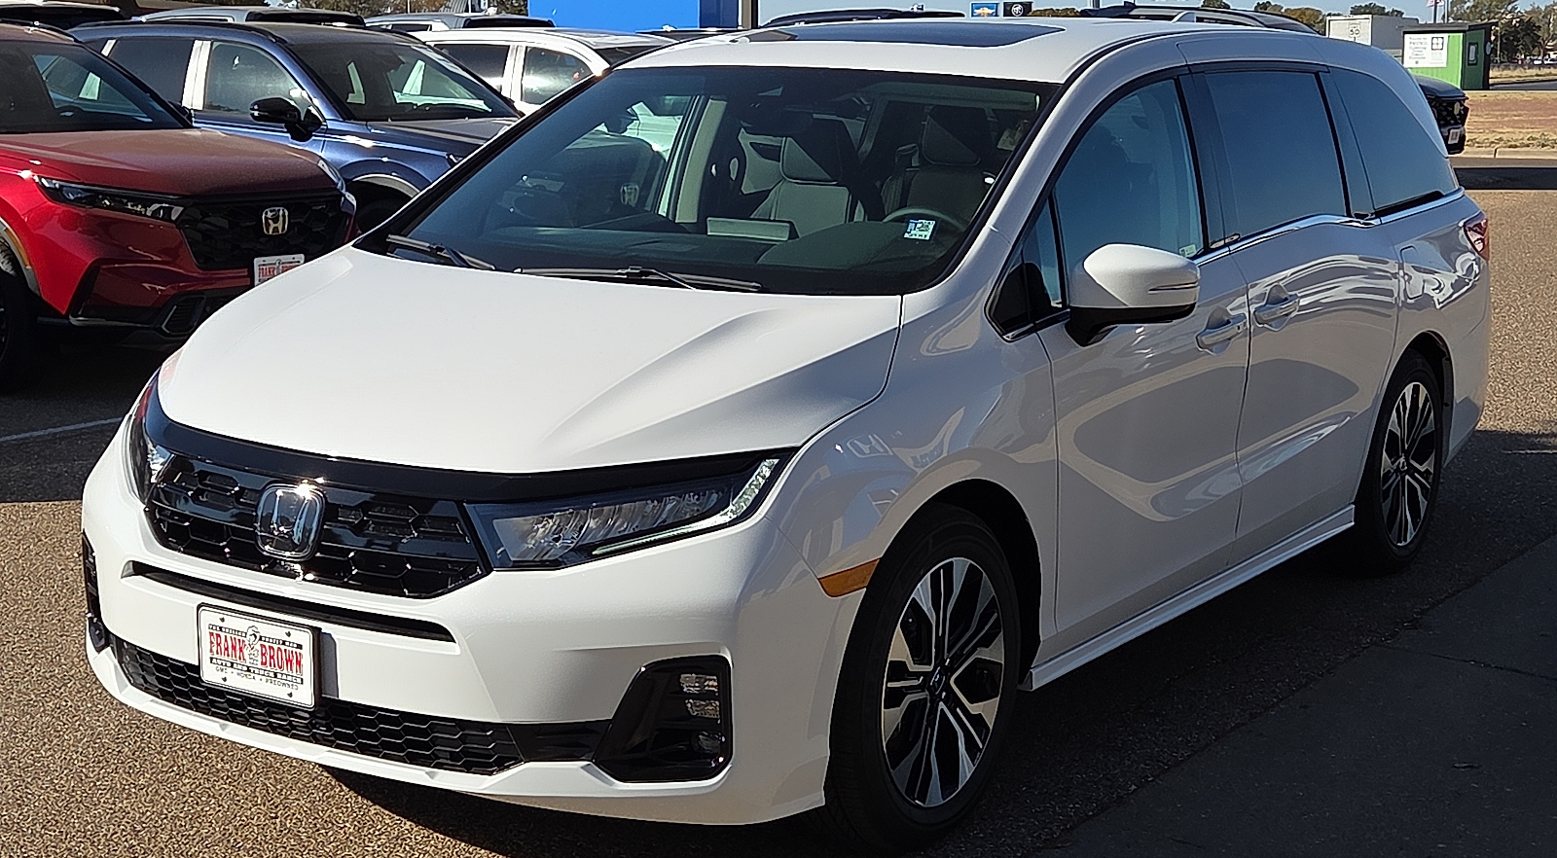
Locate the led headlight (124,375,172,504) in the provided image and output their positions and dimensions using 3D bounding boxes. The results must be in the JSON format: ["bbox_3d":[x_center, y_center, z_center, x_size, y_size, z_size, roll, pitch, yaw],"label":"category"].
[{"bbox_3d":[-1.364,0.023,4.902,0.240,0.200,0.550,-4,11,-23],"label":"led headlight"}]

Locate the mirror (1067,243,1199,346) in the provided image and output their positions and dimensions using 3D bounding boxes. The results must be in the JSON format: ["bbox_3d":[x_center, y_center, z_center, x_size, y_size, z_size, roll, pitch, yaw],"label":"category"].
[{"bbox_3d":[0.791,-0.308,5.122,0.235,0.235,0.250,7,12,33],"label":"mirror"}]

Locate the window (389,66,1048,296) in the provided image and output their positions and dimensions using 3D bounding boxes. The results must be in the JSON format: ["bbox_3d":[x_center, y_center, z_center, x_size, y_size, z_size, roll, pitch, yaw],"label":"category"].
[{"bbox_3d":[-0.181,-0.620,5.394,1.550,0.150,1.117,7,37,33],"label":"window"}]

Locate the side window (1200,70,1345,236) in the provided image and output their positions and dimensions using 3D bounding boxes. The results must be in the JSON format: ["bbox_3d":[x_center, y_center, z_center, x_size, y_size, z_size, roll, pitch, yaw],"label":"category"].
[{"bbox_3d":[1.418,-0.793,6.335,0.050,0.454,0.912,-15,-1,35],"label":"side window"}]

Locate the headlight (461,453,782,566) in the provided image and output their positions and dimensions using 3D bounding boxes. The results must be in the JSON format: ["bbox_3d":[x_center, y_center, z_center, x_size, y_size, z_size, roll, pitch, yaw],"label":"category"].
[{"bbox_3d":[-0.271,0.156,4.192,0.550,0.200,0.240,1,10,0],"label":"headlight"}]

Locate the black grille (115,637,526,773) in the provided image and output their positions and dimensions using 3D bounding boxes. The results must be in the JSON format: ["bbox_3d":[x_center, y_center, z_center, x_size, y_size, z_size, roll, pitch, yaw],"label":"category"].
[{"bbox_3d":[-0.984,0.559,4.494,1.140,0.125,0.120,7,12,33],"label":"black grille"}]

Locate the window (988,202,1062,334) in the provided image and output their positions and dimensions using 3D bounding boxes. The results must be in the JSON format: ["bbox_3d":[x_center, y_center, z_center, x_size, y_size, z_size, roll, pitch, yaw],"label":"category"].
[{"bbox_3d":[0.539,-0.354,4.956,0.060,0.290,0.320,-8,2,40],"label":"window"}]

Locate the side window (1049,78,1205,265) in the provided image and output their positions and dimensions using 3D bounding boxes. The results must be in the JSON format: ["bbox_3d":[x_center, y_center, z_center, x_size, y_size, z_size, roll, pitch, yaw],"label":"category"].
[{"bbox_3d":[0.859,-0.594,5.509,0.050,0.535,0.891,-15,-1,36],"label":"side window"}]

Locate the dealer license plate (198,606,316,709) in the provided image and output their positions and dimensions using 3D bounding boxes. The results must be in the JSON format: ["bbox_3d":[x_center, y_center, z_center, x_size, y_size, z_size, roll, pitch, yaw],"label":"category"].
[{"bbox_3d":[-1.015,0.444,4.405,0.312,0.160,0.020,7,10,33],"label":"dealer license plate"}]

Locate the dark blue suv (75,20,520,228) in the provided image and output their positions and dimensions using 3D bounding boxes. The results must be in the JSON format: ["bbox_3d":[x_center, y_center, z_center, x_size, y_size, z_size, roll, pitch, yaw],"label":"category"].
[{"bbox_3d":[-2.907,-1.721,14.075,4.690,1.685,1.865,7,12,33],"label":"dark blue suv"}]

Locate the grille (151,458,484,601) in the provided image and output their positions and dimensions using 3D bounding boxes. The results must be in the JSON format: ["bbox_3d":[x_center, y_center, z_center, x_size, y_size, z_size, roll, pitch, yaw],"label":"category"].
[{"bbox_3d":[-0.934,0.202,4.389,0.890,0.225,0.140,7,12,33],"label":"grille"}]

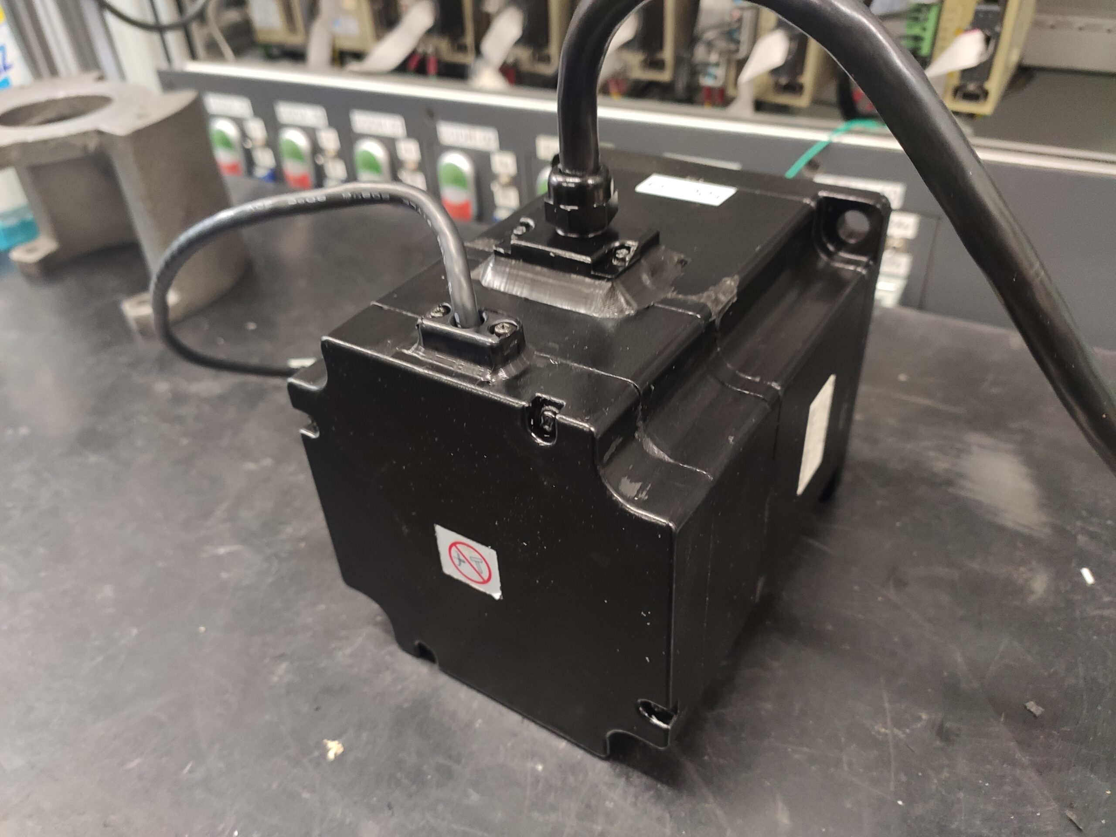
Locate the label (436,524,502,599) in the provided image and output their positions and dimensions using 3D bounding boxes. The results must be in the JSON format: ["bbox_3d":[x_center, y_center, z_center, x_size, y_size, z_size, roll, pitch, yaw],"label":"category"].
[{"bbox_3d":[-0.025,0.040,0.233,0.021,0.019,0.001,18,42,28],"label":"label"}]

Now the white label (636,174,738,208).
[{"bbox_3d":[0.043,-0.077,0.283,0.031,0.001,0.015,18,42,28],"label":"white label"}]

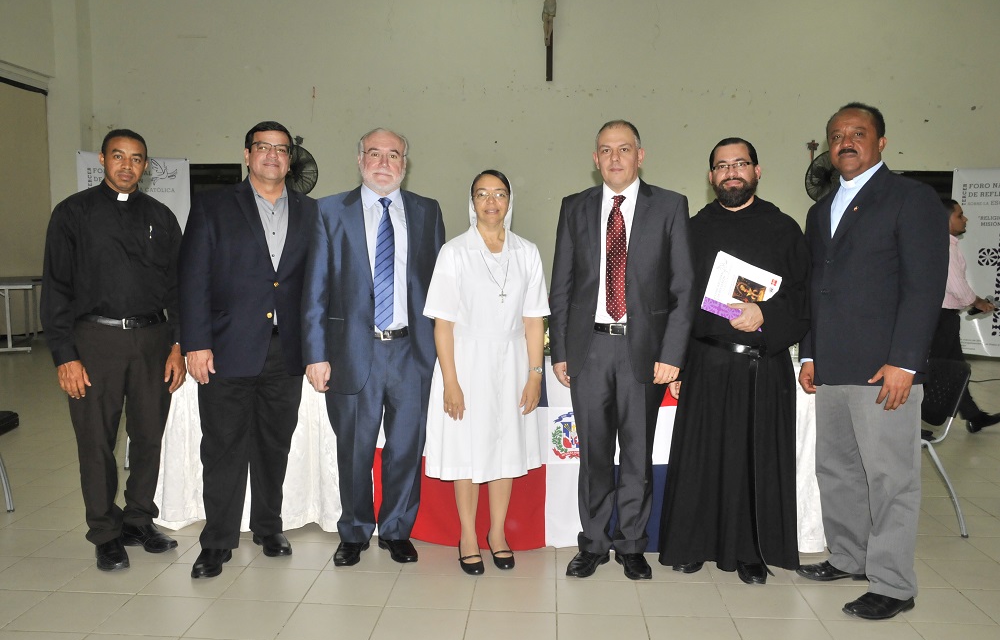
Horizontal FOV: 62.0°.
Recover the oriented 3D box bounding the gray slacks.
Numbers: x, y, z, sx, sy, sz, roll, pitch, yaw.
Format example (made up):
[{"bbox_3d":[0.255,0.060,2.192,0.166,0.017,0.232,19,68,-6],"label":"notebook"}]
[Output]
[{"bbox_3d":[1.377,0.508,3.086,0.310,0.970,0.400,-2,6,-30],"label":"gray slacks"}]

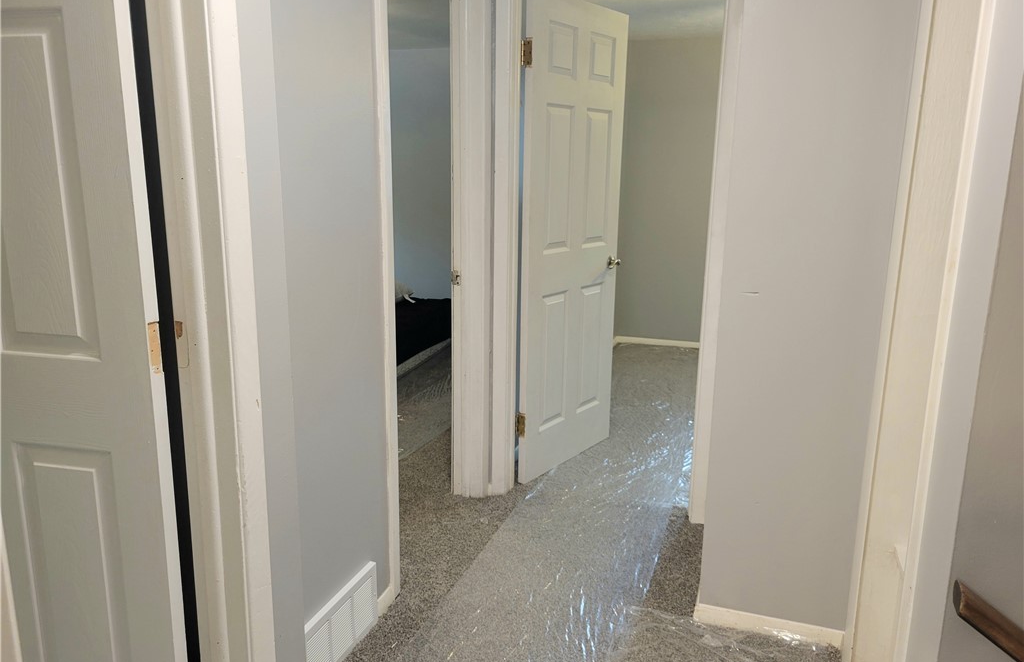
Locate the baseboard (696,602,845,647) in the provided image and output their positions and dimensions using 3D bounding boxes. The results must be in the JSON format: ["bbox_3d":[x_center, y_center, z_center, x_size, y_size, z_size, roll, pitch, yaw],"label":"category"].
[{"bbox_3d":[0.765,0.882,2.311,0.422,0.058,0.014,5,13,19],"label":"baseboard"}]

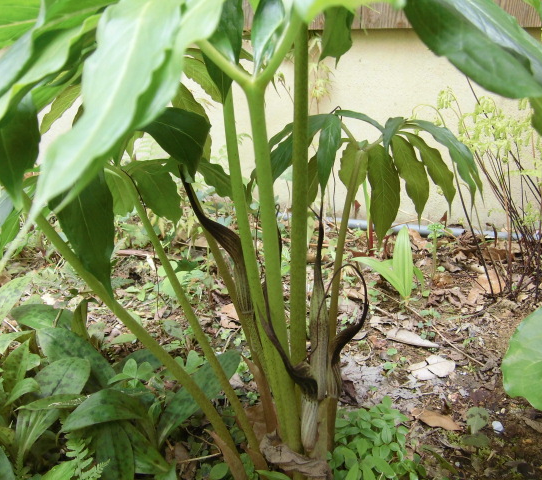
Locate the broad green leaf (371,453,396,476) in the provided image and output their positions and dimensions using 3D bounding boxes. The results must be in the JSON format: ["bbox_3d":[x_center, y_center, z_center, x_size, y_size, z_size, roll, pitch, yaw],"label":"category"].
[{"bbox_3d":[0.108,0.216,0.460,0.014,0.007,0.028,-14,23,-36],"label":"broad green leaf"}]

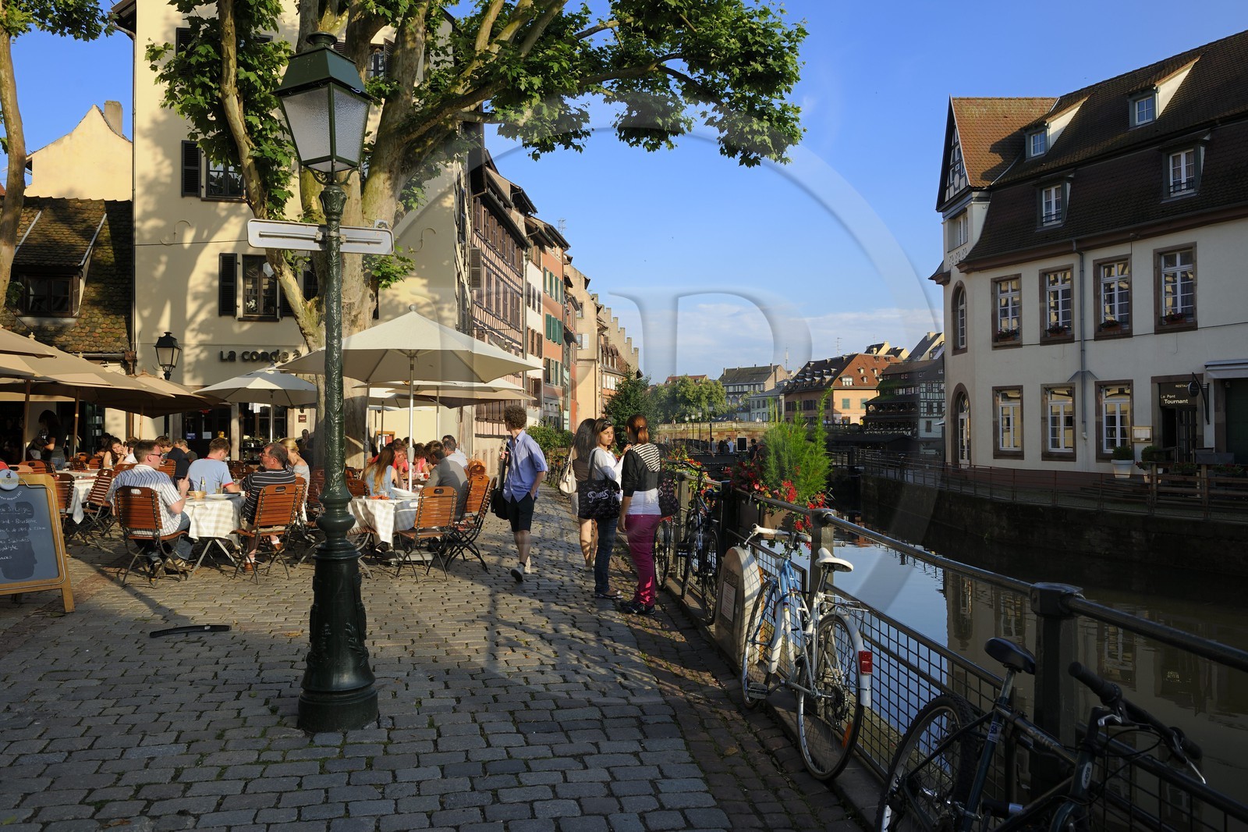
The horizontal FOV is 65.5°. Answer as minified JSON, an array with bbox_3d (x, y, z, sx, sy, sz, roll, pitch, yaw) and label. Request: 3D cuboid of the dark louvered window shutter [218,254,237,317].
[{"bbox_3d":[-10.403,-3.431,25.500,0.450,1.600,0.060,0,-1,-8],"label":"dark louvered window shutter"}]

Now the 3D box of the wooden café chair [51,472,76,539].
[{"bbox_3d":[-6.600,1.130,11.150,0.460,0.900,0.520,0,-1,-41],"label":"wooden café chair"}]

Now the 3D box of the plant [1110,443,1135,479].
[{"bbox_3d":[14.250,1.300,27.700,0.660,0.960,0.660,0,-1,0],"label":"plant"}]

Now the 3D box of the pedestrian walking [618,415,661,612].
[{"bbox_3d":[0.140,0.796,7.950,0.460,1.640,0.370,1,-1,-37],"label":"pedestrian walking"}]

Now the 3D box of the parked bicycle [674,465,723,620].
[{"bbox_3d":[0.573,0.976,7.450,0.560,1.080,1.720,0,-1,-7],"label":"parked bicycle"}]

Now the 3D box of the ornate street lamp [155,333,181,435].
[{"bbox_3d":[-8.830,-0.010,18.800,0.480,3.280,0.480,0,-1,-14],"label":"ornate street lamp"}]

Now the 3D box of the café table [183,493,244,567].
[{"bbox_3d":[-4.090,1.180,9.520,0.740,0.760,0.680,-1,-1,39],"label":"café table"}]

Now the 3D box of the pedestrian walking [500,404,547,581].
[{"bbox_3d":[-1.010,0.750,9.700,0.500,1.740,0.520,-1,-1,25],"label":"pedestrian walking"}]

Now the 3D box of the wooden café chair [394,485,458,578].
[{"bbox_3d":[-1.923,1.112,9.270,0.440,0.890,0.550,0,-1,-32],"label":"wooden café chair"}]

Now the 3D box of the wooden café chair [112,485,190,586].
[{"bbox_3d":[-4.400,1.110,9.120,0.460,0.900,0.520,-1,-1,13],"label":"wooden café chair"}]

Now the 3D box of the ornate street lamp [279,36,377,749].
[{"bbox_3d":[-1.494,-0.210,4.970,0.410,3.520,0.410,-2,-1,38],"label":"ornate street lamp"}]

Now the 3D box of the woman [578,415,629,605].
[{"bbox_3d":[-0.183,0.815,8.680,0.420,1.630,0.480,-1,-1,22],"label":"woman"}]

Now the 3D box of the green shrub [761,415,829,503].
[{"bbox_3d":[0.996,0.250,5.650,0.420,0.520,0.420,0,-1,-5],"label":"green shrub"}]

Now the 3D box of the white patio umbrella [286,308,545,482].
[{"bbox_3d":[-2.298,0.194,10.500,2.850,2.750,2.650,0,-1,0],"label":"white patio umbrella"}]

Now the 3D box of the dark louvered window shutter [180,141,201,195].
[{"bbox_3d":[-11.337,-6.453,25.400,0.470,1.470,0.060,0,-1,-8],"label":"dark louvered window shutter"}]

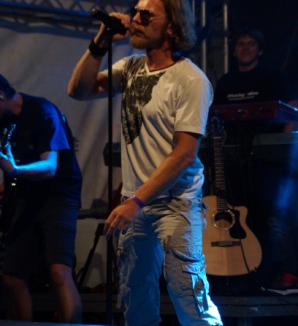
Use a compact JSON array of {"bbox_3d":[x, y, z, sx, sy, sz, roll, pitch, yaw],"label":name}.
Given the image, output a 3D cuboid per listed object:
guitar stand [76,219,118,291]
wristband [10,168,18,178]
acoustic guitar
[{"bbox_3d":[-0.283,0.548,8.700,0.270,0.400,0.280,0,-6,5],"label":"guitar stand"},{"bbox_3d":[-0.635,0.044,7.050,0.020,0.060,0.048,31,0,-29],"label":"wristband"},{"bbox_3d":[0.405,0.188,8.387,0.405,1.020,0.120,2,-26,-9],"label":"acoustic guitar"}]

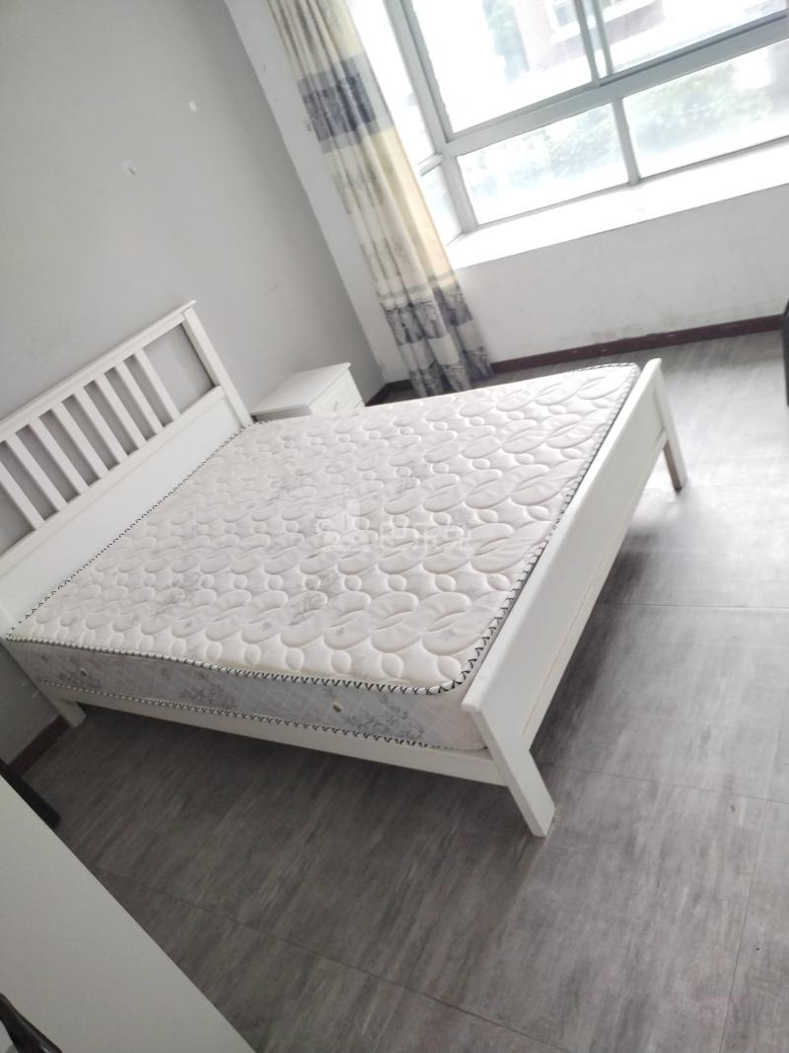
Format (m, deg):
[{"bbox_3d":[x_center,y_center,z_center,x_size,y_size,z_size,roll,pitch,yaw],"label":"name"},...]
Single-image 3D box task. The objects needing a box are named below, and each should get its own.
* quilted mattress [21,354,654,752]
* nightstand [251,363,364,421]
[{"bbox_3d":[-0.239,0.018,2.791,1.901,0.219,1.494,-2,36,36],"label":"quilted mattress"},{"bbox_3d":[-0.391,-0.488,4.095,0.420,0.505,0.420,-2,36,36],"label":"nightstand"}]

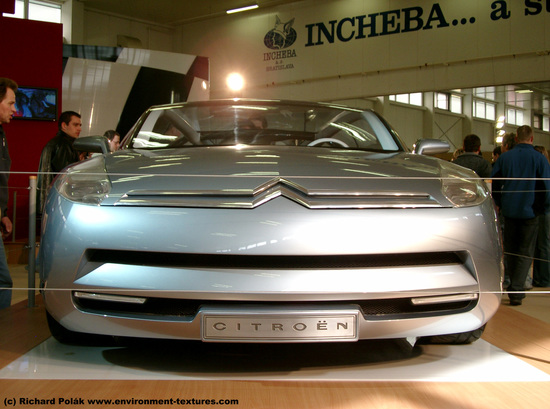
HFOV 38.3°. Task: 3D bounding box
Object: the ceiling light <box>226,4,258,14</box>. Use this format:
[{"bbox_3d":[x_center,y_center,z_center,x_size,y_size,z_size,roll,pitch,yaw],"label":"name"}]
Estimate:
[{"bbox_3d":[-1.018,-6.106,24.800,1.270,0.100,0.150,1,1,39],"label":"ceiling light"}]

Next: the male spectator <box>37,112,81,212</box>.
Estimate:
[{"bbox_3d":[-1.860,0.066,6.900,0.420,1.770,0.500,1,1,25],"label":"male spectator"}]

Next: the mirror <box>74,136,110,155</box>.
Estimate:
[{"bbox_3d":[-1.009,-0.326,4.380,0.190,0.100,0.130,0,1,-2],"label":"mirror"}]

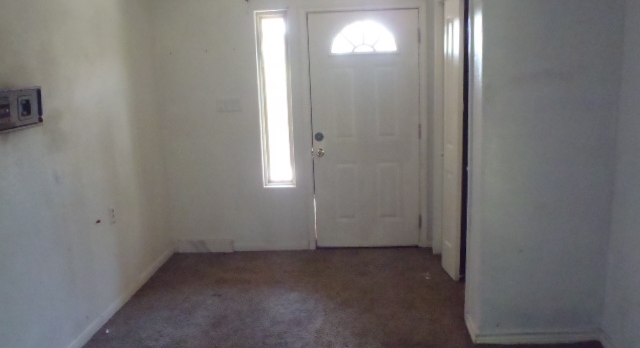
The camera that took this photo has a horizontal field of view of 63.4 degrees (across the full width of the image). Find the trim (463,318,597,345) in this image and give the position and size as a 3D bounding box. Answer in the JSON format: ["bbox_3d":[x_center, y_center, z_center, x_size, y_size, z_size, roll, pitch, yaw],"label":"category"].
[{"bbox_3d":[1.226,0.917,2.912,0.698,0.088,0.025,-2,11,3],"label":"trim"}]

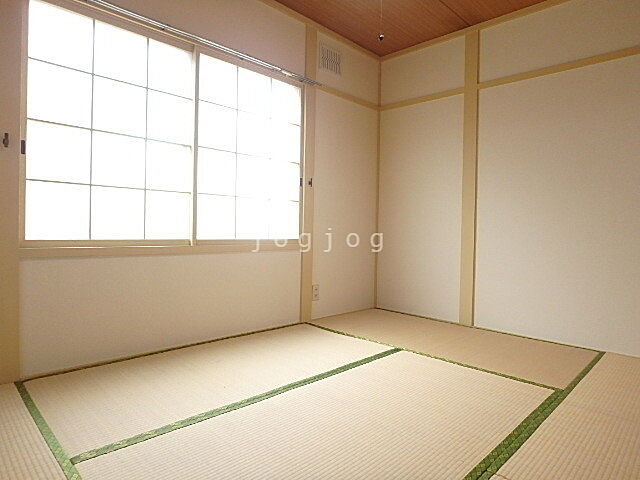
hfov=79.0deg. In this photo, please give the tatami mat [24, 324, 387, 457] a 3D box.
[{"bbox_3d":[-0.424,0.681,2.090,0.869,0.040,1.762,2,2,45],"label":"tatami mat"}]

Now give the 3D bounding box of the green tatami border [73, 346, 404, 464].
[{"bbox_3d":[-0.126,0.680,1.790,0.050,0.012,1.748,2,2,45],"label":"green tatami border"}]

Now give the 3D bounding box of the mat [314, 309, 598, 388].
[{"bbox_3d":[0.821,0.695,2.731,1.737,0.040,0.894,2,2,45],"label":"mat"}]

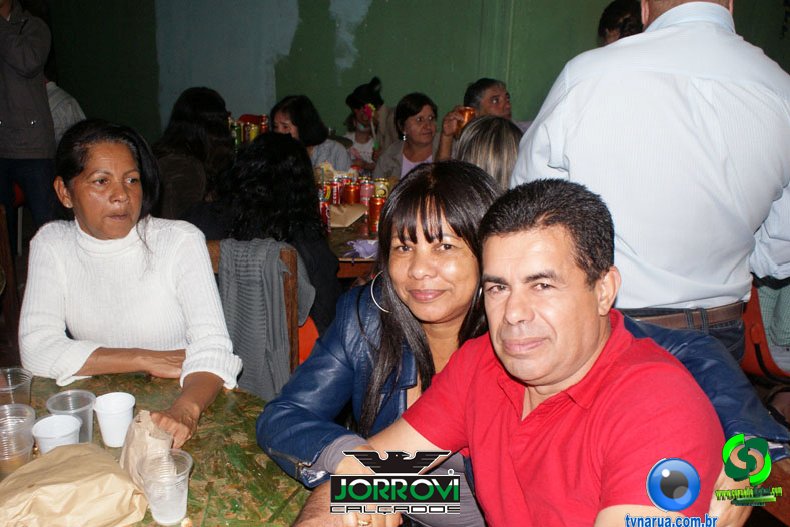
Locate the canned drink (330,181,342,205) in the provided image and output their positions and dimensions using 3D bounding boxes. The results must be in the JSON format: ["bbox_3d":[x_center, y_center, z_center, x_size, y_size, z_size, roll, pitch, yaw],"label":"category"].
[{"bbox_3d":[-0.272,-0.325,3.363,0.066,0.122,0.066,4,16,0],"label":"canned drink"}]

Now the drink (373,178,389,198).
[{"bbox_3d":[-0.065,-0.339,3.455,0.066,0.122,0.066,4,16,0],"label":"drink"}]

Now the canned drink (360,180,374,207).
[{"bbox_3d":[-0.128,-0.324,3.390,0.066,0.122,0.066,1,13,0],"label":"canned drink"}]

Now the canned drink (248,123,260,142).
[{"bbox_3d":[-0.825,-0.750,4.260,0.066,0.122,0.066,4,16,0],"label":"canned drink"}]

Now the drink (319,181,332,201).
[{"bbox_3d":[-0.317,-0.302,3.270,0.066,0.122,0.066,1,13,0],"label":"drink"}]

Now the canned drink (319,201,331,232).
[{"bbox_3d":[-0.280,-0.186,2.800,0.066,0.122,0.066,1,13,0],"label":"canned drink"}]

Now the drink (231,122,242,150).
[{"bbox_3d":[-0.927,-0.750,4.237,0.066,0.122,0.066,4,16,0],"label":"drink"}]

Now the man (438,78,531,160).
[{"bbox_3d":[0.422,-0.183,3.565,0.550,1.320,0.700,0,17,-11],"label":"man"}]

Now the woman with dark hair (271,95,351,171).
[{"bbox_3d":[-0.427,-0.204,3.669,0.500,1.270,0.680,8,15,29],"label":"woman with dark hair"}]

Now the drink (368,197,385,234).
[{"bbox_3d":[-0.067,-0.207,2.890,0.066,0.122,0.066,1,13,0],"label":"drink"}]

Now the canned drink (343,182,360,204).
[{"bbox_3d":[-0.191,-0.299,3.250,0.066,0.122,0.066,1,13,0],"label":"canned drink"}]

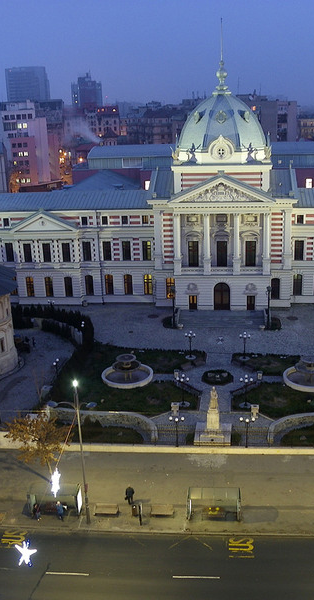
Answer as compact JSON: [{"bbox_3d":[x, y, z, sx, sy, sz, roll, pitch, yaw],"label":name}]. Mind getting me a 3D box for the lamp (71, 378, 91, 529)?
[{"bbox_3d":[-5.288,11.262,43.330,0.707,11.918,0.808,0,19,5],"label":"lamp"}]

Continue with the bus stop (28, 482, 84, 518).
[{"bbox_3d":[-7.734,15.404,46.030,4.090,2.475,1.717,0,19,5],"label":"bus stop"}]

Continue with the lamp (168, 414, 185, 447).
[{"bbox_3d":[1.880,12.416,55.873,1.450,3.350,1.450,0,19,5],"label":"lamp"}]

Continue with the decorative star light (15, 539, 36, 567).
[{"bbox_3d":[-6.930,13.435,31.910,1.200,1.350,0.800,0,19,5],"label":"decorative star light"}]

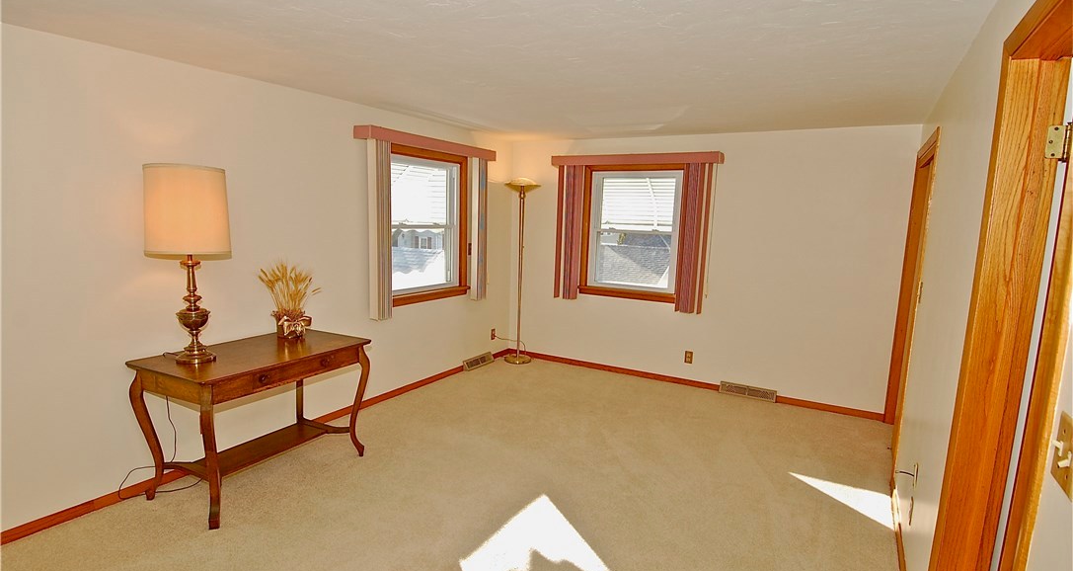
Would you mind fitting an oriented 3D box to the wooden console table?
[{"bbox_3d":[-1.585,0.745,3.098,0.648,0.759,1.024,7,9,31],"label":"wooden console table"}]

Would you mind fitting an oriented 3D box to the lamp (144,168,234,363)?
[{"bbox_3d":[-1.775,-0.099,2.755,0.378,1.003,0.378,7,9,31],"label":"lamp"}]

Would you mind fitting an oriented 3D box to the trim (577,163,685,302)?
[{"bbox_3d":[0.910,-0.497,5.115,1.107,1.279,0.072,7,9,31],"label":"trim"}]

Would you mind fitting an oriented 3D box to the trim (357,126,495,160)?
[{"bbox_3d":[-0.861,-1.170,4.518,0.179,0.092,1.520,7,9,31],"label":"trim"}]

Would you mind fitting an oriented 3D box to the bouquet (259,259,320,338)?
[{"bbox_3d":[-1.555,0.085,3.387,0.319,0.475,0.351,7,9,31],"label":"bouquet"}]

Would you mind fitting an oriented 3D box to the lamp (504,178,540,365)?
[{"bbox_3d":[-0.169,-0.134,5.582,0.367,1.893,0.367,2,8,0],"label":"lamp"}]

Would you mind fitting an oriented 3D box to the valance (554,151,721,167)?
[{"bbox_3d":[0.885,-1.161,4.975,1.611,0.096,0.171,7,9,31],"label":"valance"}]

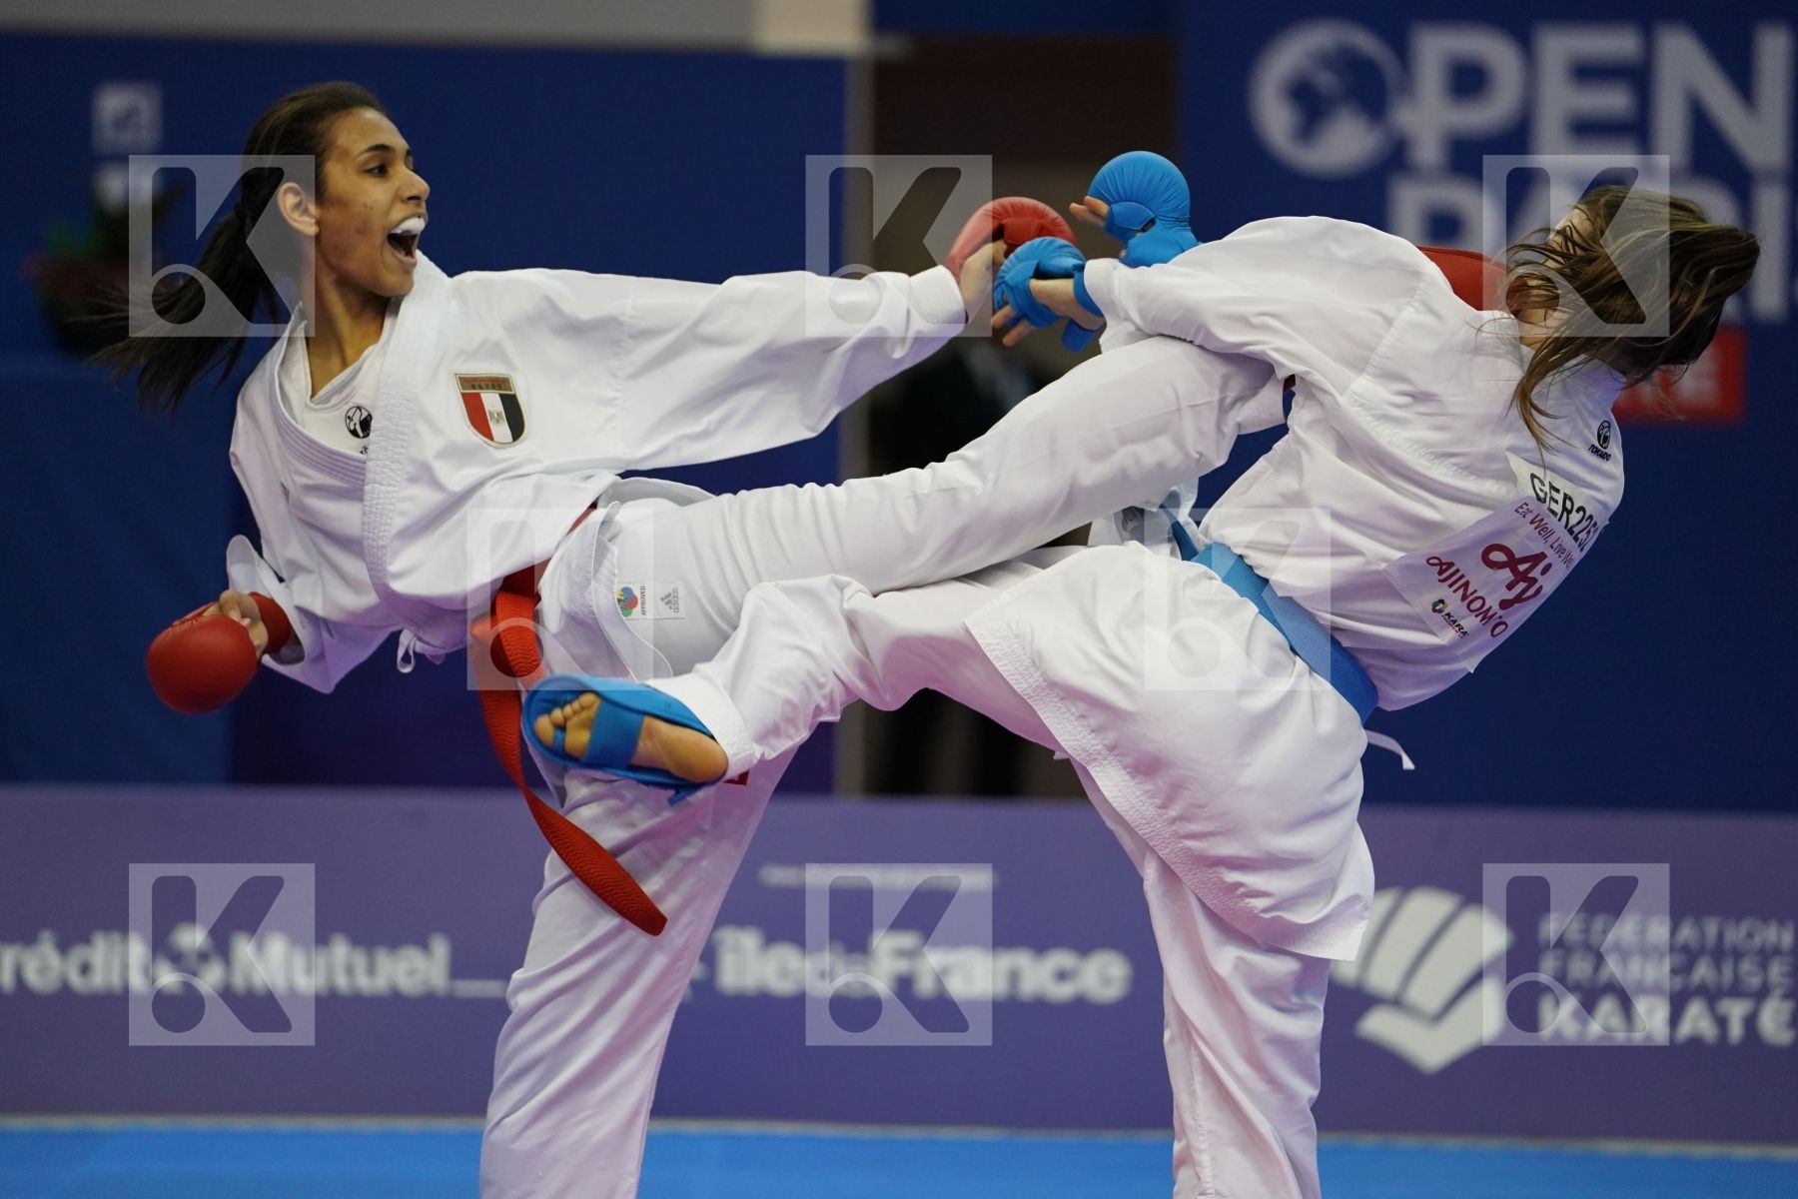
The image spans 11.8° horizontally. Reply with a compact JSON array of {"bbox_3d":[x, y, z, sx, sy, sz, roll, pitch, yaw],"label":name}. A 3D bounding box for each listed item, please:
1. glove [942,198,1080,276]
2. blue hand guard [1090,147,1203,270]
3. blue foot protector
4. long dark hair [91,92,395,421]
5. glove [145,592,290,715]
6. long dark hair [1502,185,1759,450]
[{"bbox_3d":[0.125,-0.396,9.600,0.155,0.100,0.115,-21,0,-6],"label":"glove"},{"bbox_3d":[0.270,-0.412,9.400,0.120,0.155,0.115,-12,0,0],"label":"blue hand guard"},{"bbox_3d":[-0.298,0.146,9.420,0.235,0.108,0.110,15,14,16],"label":"blue foot protector"},{"bbox_3d":[-0.726,-0.387,9.600,0.285,0.360,0.190,0,-2,18],"label":"long dark hair"},{"bbox_3d":[-0.730,0.059,9.300,0.175,0.120,0.120,-28,4,-25],"label":"glove"},{"bbox_3d":[0.800,-0.318,9.550,0.320,0.220,0.200,-37,-16,-3],"label":"long dark hair"}]

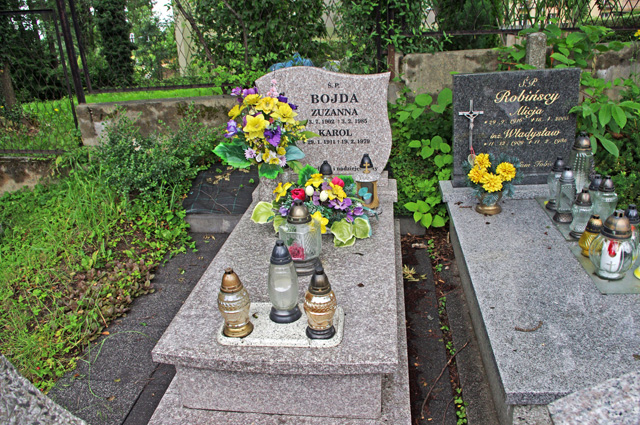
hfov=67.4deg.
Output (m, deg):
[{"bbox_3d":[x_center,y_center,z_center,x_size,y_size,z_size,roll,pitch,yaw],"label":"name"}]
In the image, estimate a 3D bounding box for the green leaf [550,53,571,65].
[{"bbox_3d":[1.706,-1.092,3.400,0.140,0.085,0.060,-1,20,9],"label":"green leaf"}]

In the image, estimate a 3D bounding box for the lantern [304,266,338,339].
[{"bbox_3d":[-0.004,0.314,1.669,0.110,0.279,0.110,0,23,8],"label":"lantern"}]

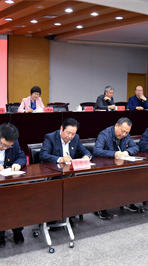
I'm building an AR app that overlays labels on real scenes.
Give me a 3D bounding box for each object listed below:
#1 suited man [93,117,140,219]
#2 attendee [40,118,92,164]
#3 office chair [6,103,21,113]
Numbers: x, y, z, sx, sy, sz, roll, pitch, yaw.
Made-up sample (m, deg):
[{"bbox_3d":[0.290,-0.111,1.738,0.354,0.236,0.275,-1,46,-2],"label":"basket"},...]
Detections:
[{"bbox_3d":[0.494,0.406,4.220,0.640,1.200,0.820,-4,7,-31],"label":"suited man"},{"bbox_3d":[-0.118,0.444,3.852,0.610,1.200,0.820,-4,7,-31],"label":"attendee"},{"bbox_3d":[-1.075,-0.132,6.981,0.550,0.925,0.600,-4,7,-31],"label":"office chair"}]

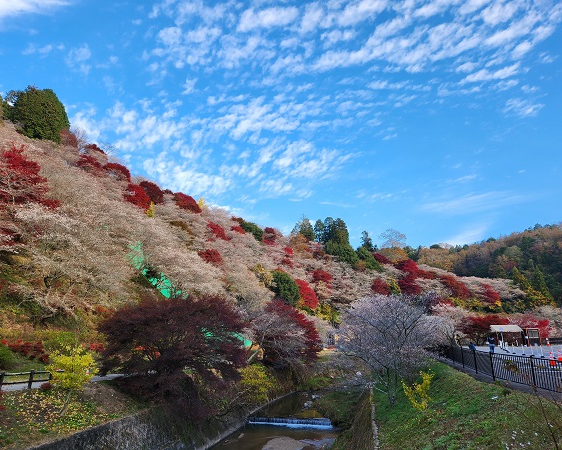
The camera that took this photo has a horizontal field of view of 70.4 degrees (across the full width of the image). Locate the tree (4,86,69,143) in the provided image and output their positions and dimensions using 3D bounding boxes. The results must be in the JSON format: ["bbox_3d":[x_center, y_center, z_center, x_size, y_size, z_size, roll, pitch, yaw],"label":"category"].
[{"bbox_3d":[-46.610,-21.060,76.000,11.950,10.990,11.350,0,-16,0],"label":"tree"}]

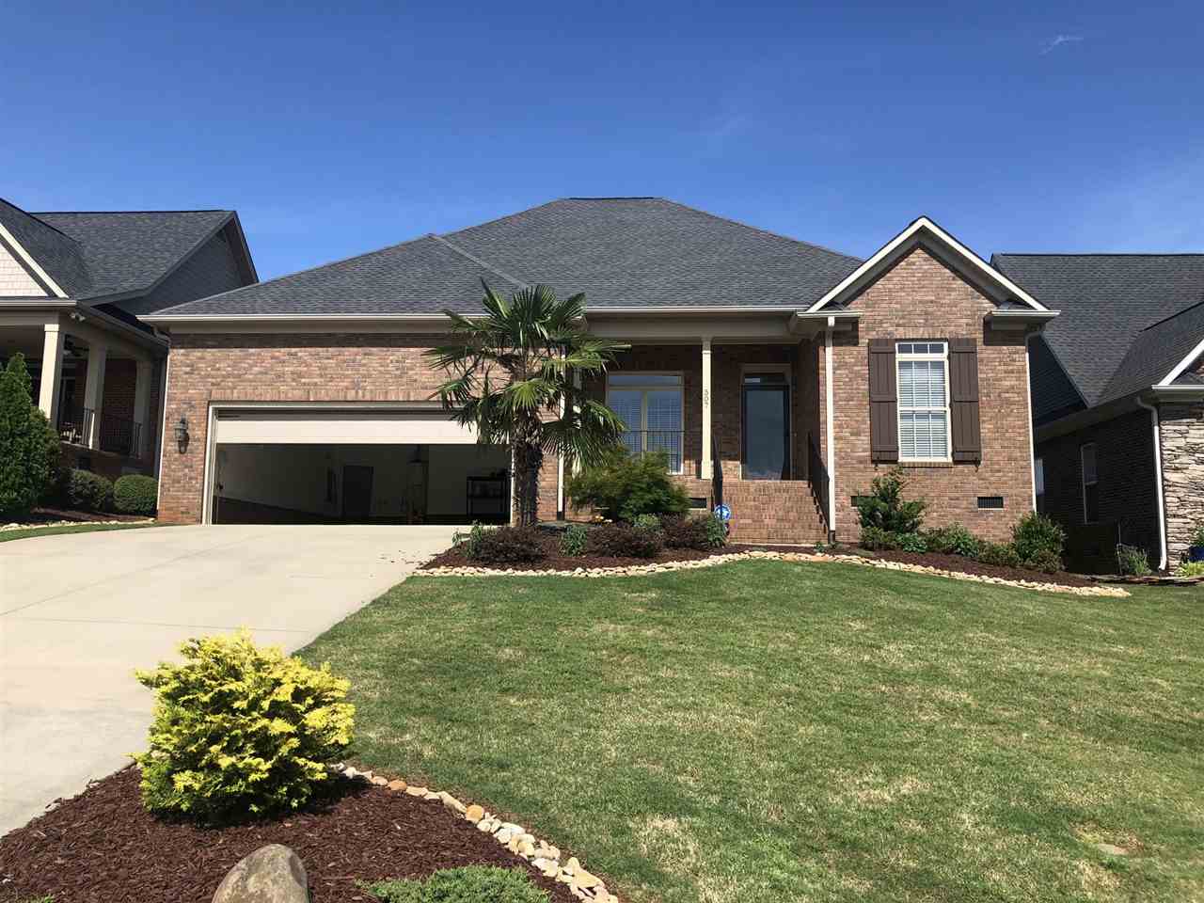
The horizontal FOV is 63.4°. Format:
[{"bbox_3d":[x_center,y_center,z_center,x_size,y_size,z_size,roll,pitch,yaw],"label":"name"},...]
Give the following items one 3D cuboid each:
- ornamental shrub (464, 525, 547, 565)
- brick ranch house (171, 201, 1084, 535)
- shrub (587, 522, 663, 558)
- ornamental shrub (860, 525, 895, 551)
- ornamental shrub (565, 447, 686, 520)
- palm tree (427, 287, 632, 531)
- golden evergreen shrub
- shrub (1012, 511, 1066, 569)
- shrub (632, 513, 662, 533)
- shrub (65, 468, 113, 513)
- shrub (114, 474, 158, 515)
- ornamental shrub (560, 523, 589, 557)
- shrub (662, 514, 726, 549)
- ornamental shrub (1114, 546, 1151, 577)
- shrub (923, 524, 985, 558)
[{"bbox_3d":[-1.085,1.054,10.944,0.905,0.447,0.850,0,-8,4],"label":"ornamental shrub"},{"bbox_3d":[0.137,-1.926,23.806,15.900,8.950,14.000,0,-8,4],"label":"brick ranch house"},{"bbox_3d":[0.289,1.111,12.267,0.948,0.457,0.900,0,-8,4],"label":"shrub"},{"bbox_3d":[4.395,1.395,15.613,0.573,0.421,0.544,0,-8,3],"label":"ornamental shrub"},{"bbox_3d":[0.438,0.597,16.474,2.068,1.310,1.862,0,-8,3],"label":"ornamental shrub"},{"bbox_3d":[-1.115,-0.596,14.516,3.028,3.957,3.028,0,-8,3],"label":"palm tree"},{"bbox_3d":[-1.606,1.183,4.367,0.928,0.746,0.920,0,-8,4],"label":"golden evergreen shrub"},{"bbox_3d":[6.921,1.426,15.461,0.866,0.923,0.823,0,-8,3],"label":"shrub"},{"bbox_3d":[0.688,1.122,14.988,0.434,0.376,0.434,0,-8,3],"label":"shrub"},{"bbox_3d":[-10.427,0.805,19.843,0.864,0.906,0.900,0,-8,4],"label":"shrub"},{"bbox_3d":[-9.451,0.896,19.849,1.016,0.856,1.016,0,-8,3],"label":"shrub"},{"bbox_3d":[-0.389,1.246,13.657,0.422,0.473,0.422,0,-8,3],"label":"ornamental shrub"},{"bbox_3d":[1.401,1.216,14.724,0.967,0.539,0.822,0,-8,3],"label":"shrub"},{"bbox_3d":[9.723,1.990,17.834,0.606,0.585,0.600,0,-8,4],"label":"ornamental shrub"},{"bbox_3d":[5.336,1.350,14.754,0.858,0.520,0.850,0,-8,4],"label":"shrub"}]

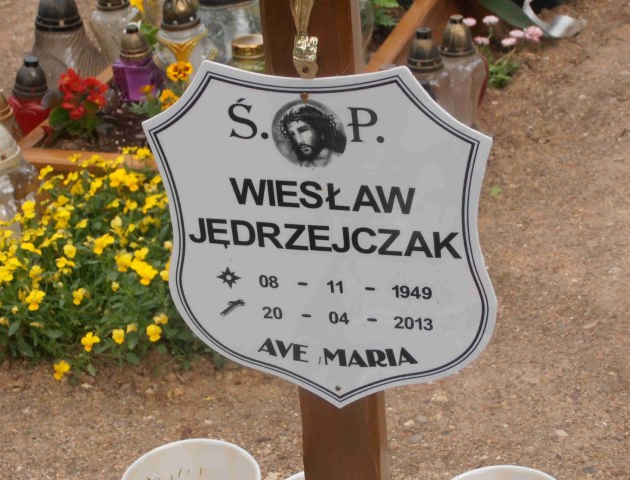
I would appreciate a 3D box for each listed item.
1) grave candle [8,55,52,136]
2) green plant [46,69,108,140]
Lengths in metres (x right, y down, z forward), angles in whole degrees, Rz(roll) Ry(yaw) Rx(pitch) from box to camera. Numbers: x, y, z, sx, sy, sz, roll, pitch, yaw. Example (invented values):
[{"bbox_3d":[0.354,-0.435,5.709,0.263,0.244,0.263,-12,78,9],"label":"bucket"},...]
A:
[{"bbox_3d":[-0.592,-0.273,3.400,0.095,0.220,0.095,-8,25,-9],"label":"grave candle"},{"bbox_3d":[-0.472,-0.268,3.220,0.122,0.135,0.120,-7,25,-8],"label":"green plant"}]

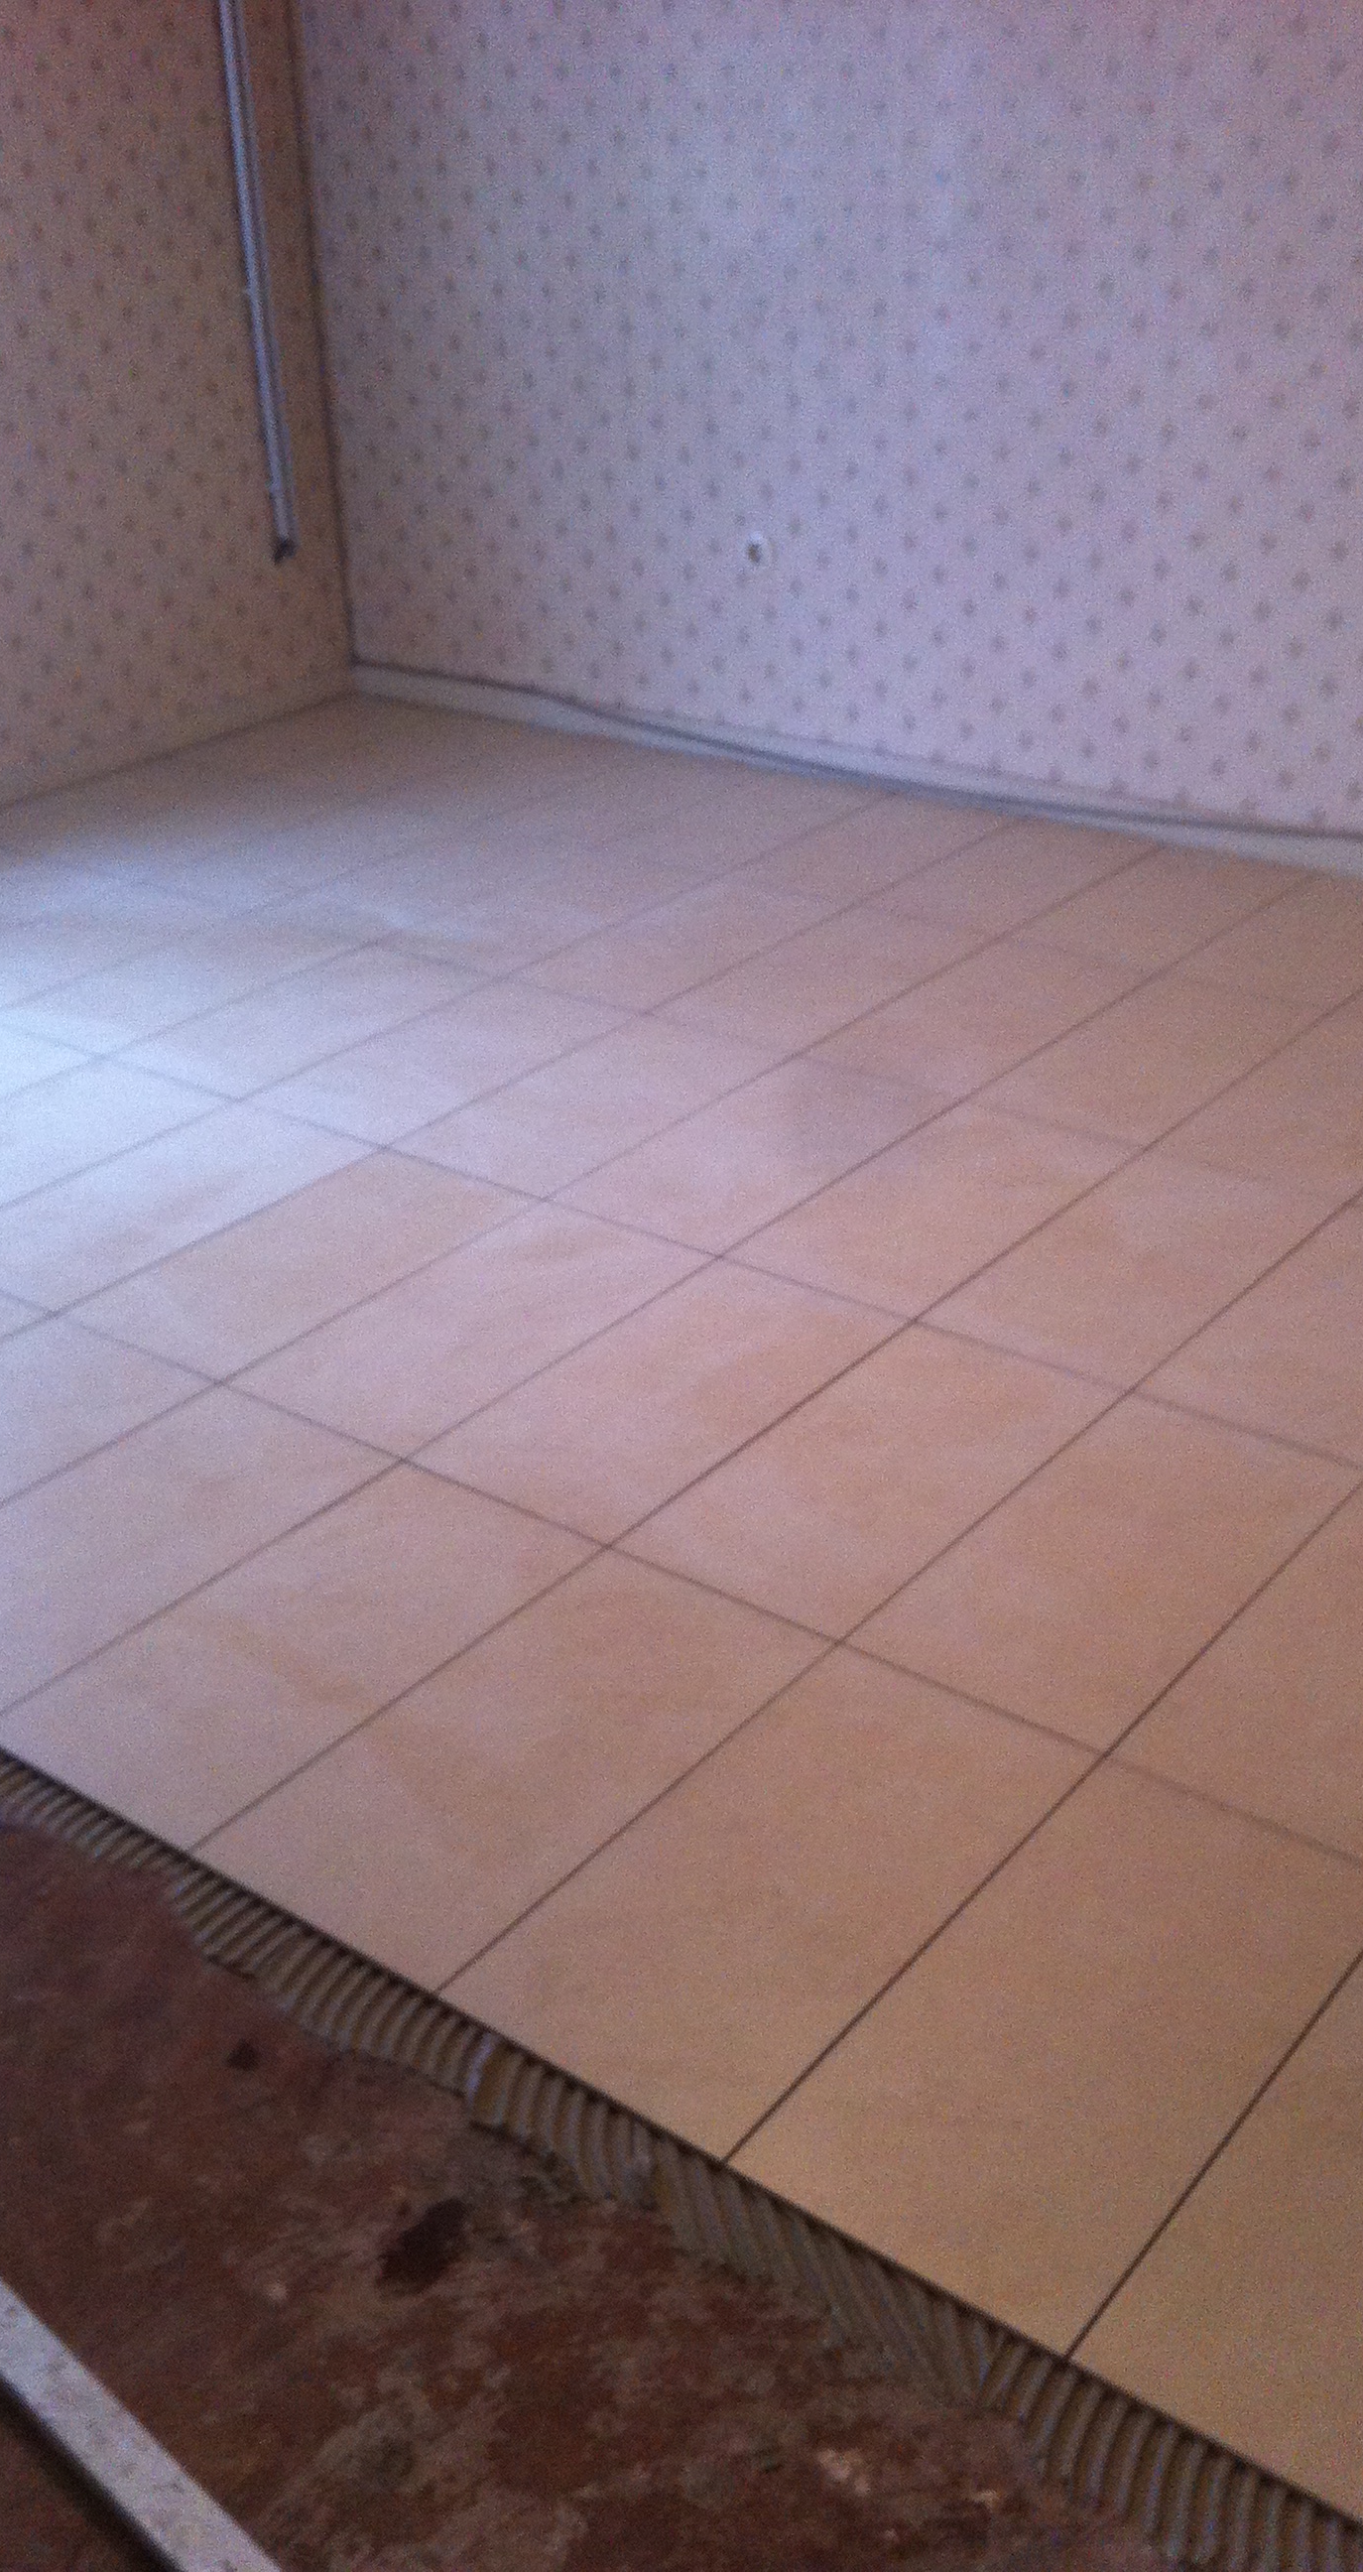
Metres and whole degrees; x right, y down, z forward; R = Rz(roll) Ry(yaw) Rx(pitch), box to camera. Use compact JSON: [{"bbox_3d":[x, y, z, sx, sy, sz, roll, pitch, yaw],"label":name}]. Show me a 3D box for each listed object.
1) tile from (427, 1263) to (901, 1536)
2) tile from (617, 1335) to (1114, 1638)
[{"bbox_3d":[-0.013,0.129,3.097,0.300,0.010,0.600,19,34,33],"label":"tile"},{"bbox_3d":[0.227,0.210,2.930,0.300,0.010,0.600,19,34,33],"label":"tile"}]

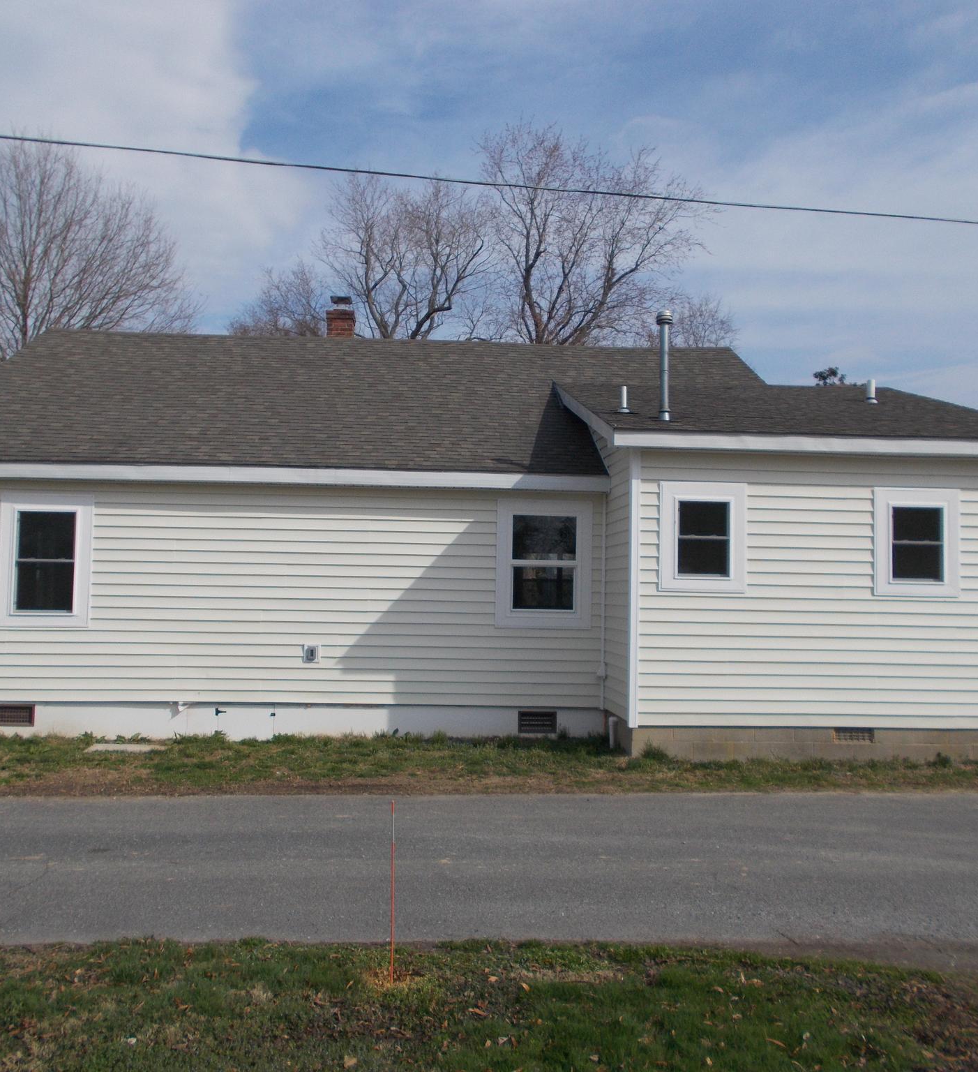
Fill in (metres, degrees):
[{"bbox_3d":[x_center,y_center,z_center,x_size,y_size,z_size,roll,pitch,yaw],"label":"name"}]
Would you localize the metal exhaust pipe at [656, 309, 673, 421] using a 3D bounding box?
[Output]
[{"bbox_3d":[1.906,-1.858,11.671,0.170,1.227,0.170,1,-3,-4],"label":"metal exhaust pipe"}]

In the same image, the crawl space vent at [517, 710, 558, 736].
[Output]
[{"bbox_3d":[0.545,2.101,12.068,0.456,0.249,0.070,1,-3,-4],"label":"crawl space vent"}]

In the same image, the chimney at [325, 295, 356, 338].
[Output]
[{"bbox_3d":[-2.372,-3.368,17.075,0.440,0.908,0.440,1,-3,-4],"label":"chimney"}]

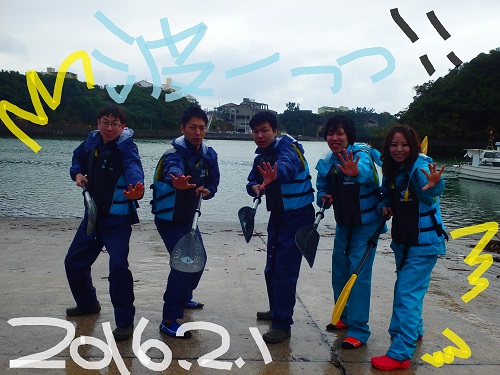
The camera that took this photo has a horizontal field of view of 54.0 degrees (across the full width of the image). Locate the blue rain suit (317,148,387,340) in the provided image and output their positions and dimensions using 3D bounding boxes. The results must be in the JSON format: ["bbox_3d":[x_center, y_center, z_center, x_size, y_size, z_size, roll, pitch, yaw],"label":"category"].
[{"bbox_3d":[0.740,0.371,3.568,0.507,1.398,0.567,5,8,36],"label":"blue rain suit"}]

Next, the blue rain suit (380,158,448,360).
[{"bbox_3d":[1.075,0.445,3.250,0.520,1.340,0.500,6,9,44],"label":"blue rain suit"}]

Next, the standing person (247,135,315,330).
[{"bbox_3d":[0.223,0.293,3.625,0.507,1.601,0.588,6,9,42],"label":"standing person"}]

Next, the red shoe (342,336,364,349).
[{"bbox_3d":[0.745,1.073,3.527,0.095,0.095,0.250,5,8,38],"label":"red shoe"}]

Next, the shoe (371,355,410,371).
[{"bbox_3d":[0.915,1.116,3.175,0.245,0.090,0.100,-2,7,-15],"label":"shoe"}]

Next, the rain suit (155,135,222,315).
[{"bbox_3d":[-0.482,0.302,3.810,0.527,1.429,0.628,-5,8,-36],"label":"rain suit"}]

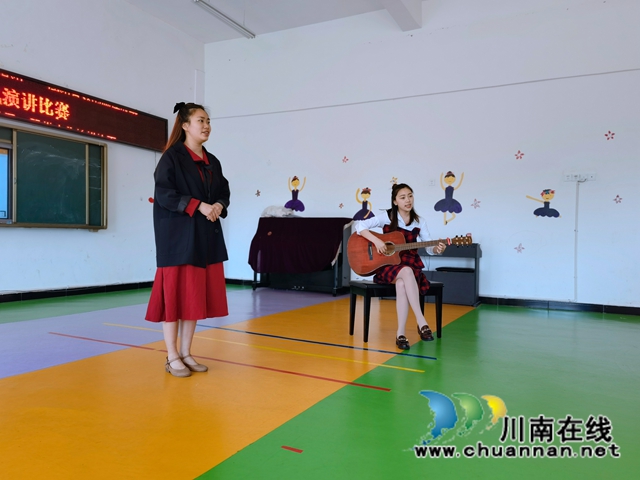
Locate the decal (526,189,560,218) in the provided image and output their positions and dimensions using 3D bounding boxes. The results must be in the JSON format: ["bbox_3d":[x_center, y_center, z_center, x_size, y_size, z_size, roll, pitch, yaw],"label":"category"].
[{"bbox_3d":[2.902,-0.471,6.482,0.422,0.383,0.020,1,0,27],"label":"decal"}]

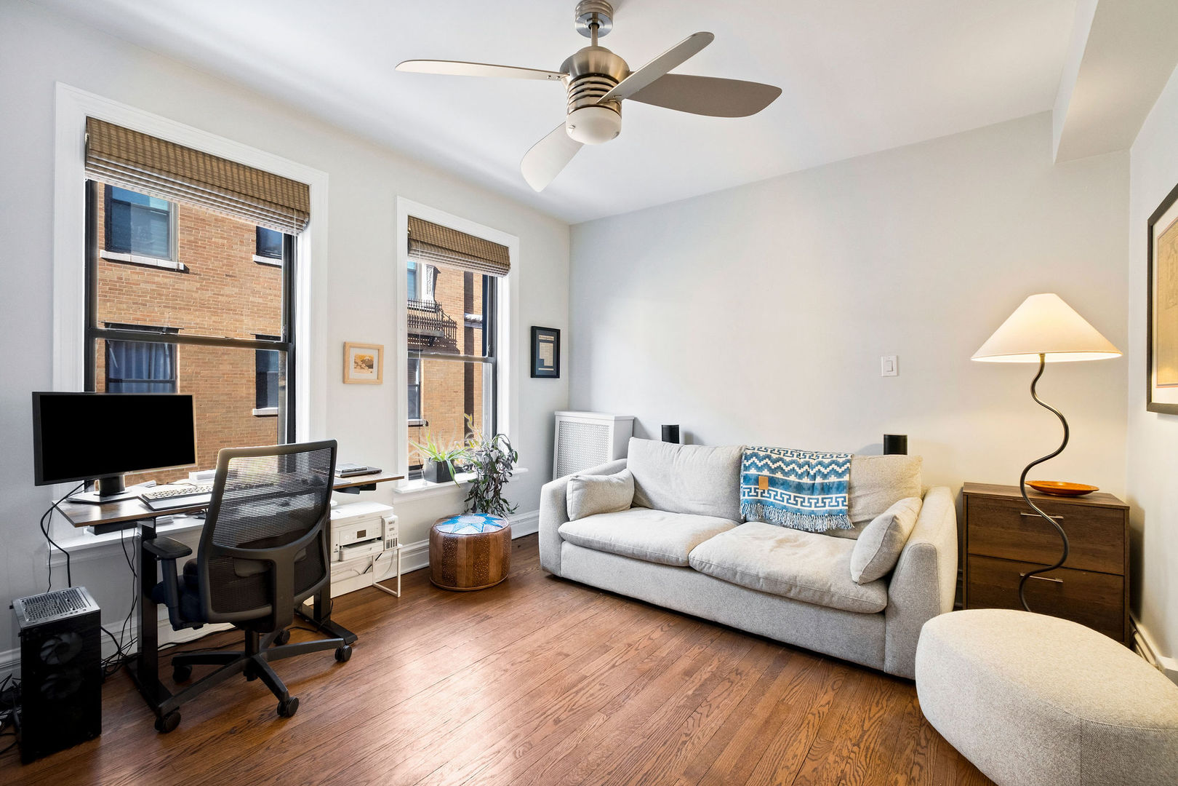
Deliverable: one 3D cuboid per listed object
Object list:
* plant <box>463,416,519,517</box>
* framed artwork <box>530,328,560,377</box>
[{"bbox_3d":[-0.721,0.567,3.627,0.420,0.790,0.360,0,0,-11],"label":"plant"},{"bbox_3d":[-0.383,-0.347,4.299,0.027,0.437,0.360,0,0,38],"label":"framed artwork"}]

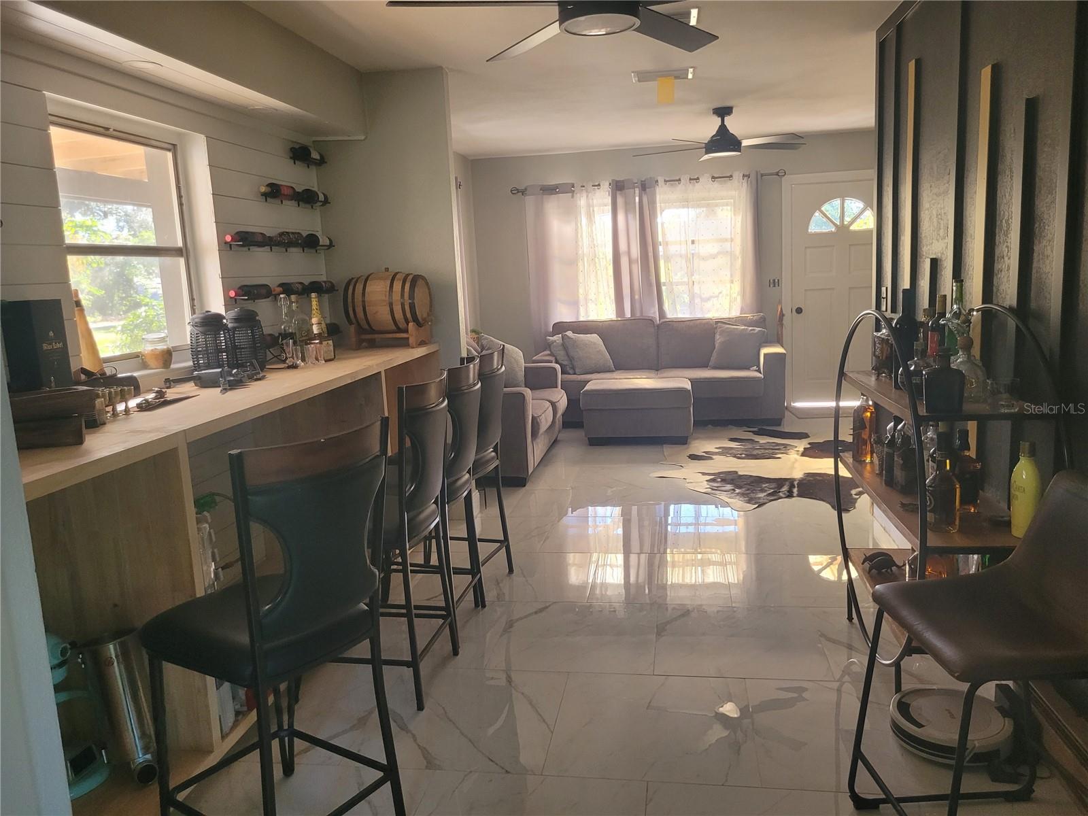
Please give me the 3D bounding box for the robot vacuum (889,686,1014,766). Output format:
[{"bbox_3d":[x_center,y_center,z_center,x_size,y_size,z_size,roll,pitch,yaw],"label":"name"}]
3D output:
[{"bbox_3d":[1.182,0.921,2.382,0.318,0.080,0.318,-2,10,4],"label":"robot vacuum"}]

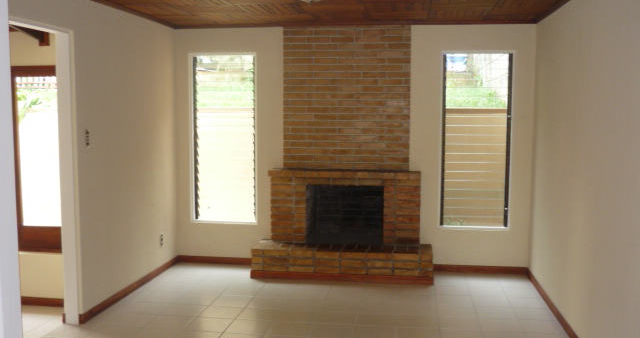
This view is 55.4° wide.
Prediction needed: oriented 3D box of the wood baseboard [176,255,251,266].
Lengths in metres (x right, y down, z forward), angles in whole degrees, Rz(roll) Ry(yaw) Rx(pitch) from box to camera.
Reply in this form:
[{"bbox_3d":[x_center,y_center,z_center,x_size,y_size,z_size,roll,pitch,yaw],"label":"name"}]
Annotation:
[{"bbox_3d":[-1.046,0.963,6.342,0.887,0.078,0.018,1,5,7],"label":"wood baseboard"}]

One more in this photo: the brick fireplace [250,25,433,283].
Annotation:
[{"bbox_3d":[0.230,-0.167,5.854,1.735,2.430,0.455,1,5,7],"label":"brick fireplace"}]

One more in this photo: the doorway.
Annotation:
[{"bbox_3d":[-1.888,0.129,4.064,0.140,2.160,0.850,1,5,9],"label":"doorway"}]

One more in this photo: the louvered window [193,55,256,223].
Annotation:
[{"bbox_3d":[-0.980,-0.296,6.255,0.680,1.730,0.100,1,5,7],"label":"louvered window"}]

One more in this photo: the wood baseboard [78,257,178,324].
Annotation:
[{"bbox_3d":[-1.617,1.041,5.490,0.018,0.078,1.860,1,5,9],"label":"wood baseboard"}]

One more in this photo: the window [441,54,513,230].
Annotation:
[{"bbox_3d":[1.520,-0.267,5.939,0.660,1.710,0.100,1,5,7],"label":"window"}]

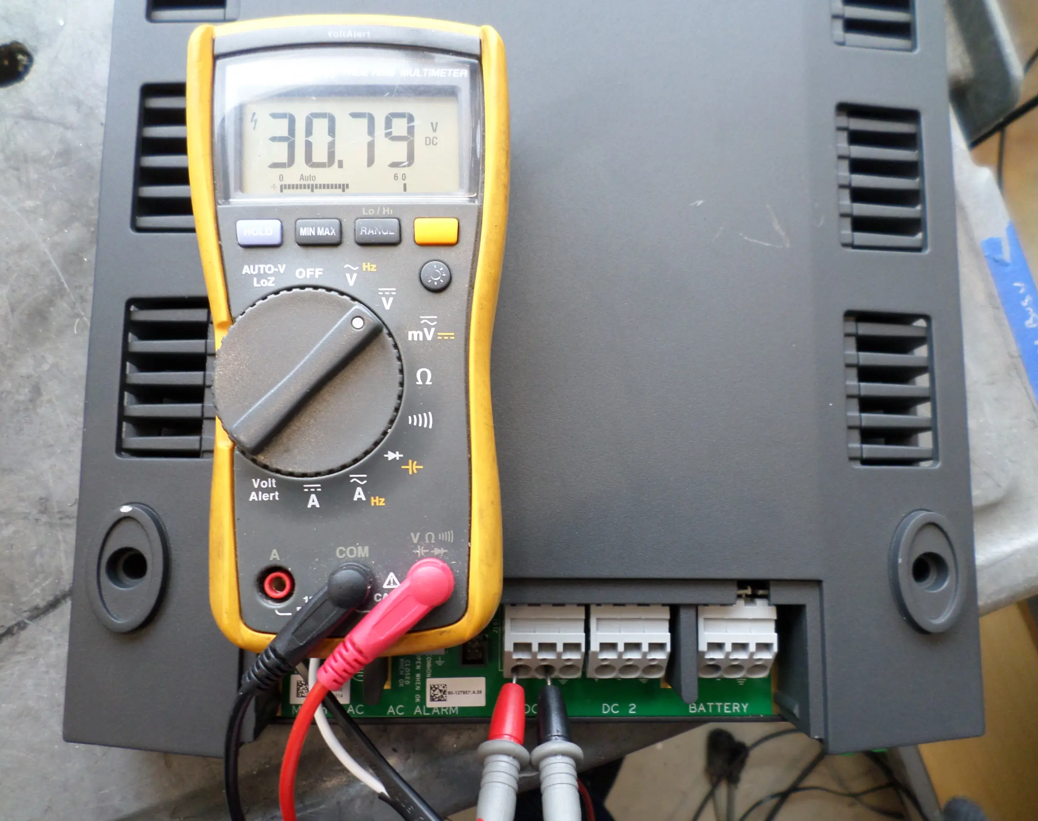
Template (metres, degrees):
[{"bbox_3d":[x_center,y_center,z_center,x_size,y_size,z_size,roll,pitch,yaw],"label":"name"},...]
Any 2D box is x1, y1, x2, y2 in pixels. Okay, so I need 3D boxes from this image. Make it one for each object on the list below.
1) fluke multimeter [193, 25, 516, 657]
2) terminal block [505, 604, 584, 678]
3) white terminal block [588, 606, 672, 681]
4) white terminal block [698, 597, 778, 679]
[{"bbox_3d":[-0.044,-0.021,0.217,0.084,0.046,0.167,-2,84,-3],"label":"fluke multimeter"},{"bbox_3d":[0.007,0.071,0.250,0.024,0.022,0.025,1,84,-3],"label":"terminal block"},{"bbox_3d":[0.033,0.072,0.251,0.024,0.022,0.025,1,84,-3],"label":"white terminal block"},{"bbox_3d":[0.066,0.072,0.253,0.024,0.022,0.025,1,84,-3],"label":"white terminal block"}]

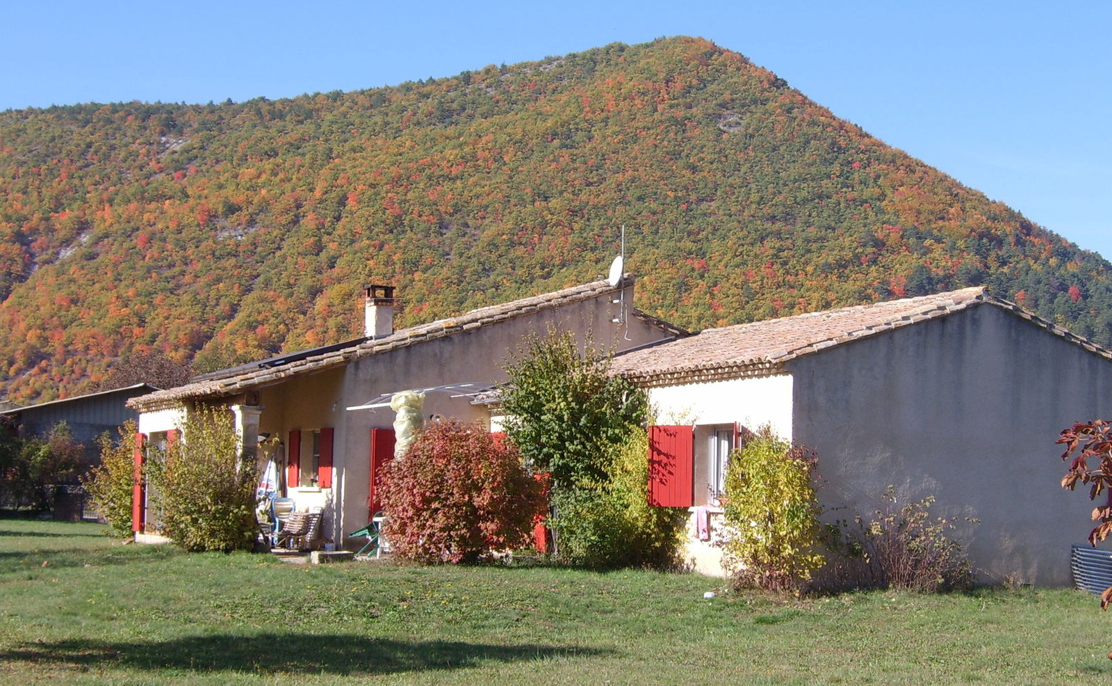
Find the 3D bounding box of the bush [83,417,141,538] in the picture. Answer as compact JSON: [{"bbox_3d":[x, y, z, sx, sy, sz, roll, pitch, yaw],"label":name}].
[{"bbox_3d":[-9.885,3.027,33.000,1.250,2.619,1.350,4,-6,-30],"label":"bush"}]

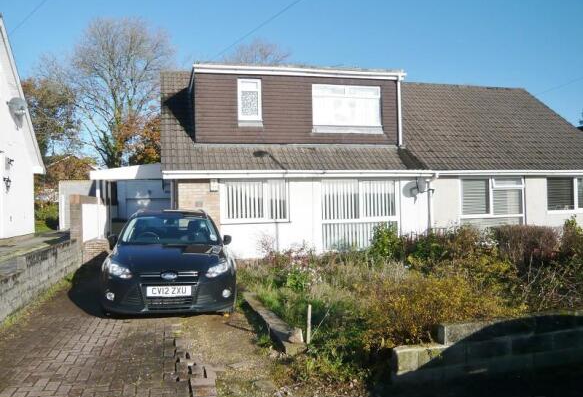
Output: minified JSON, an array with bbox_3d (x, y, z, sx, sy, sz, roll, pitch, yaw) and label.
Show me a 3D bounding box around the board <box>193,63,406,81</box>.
[{"bbox_3d":[0.379,-3.503,13.140,6.095,0.263,0.120,-1,-1,-12],"label":"board"}]

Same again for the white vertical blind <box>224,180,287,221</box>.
[{"bbox_3d":[-0.920,0.058,12.281,1.639,1.028,0.100,-1,-1,-12],"label":"white vertical blind"}]

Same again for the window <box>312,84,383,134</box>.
[{"bbox_3d":[1.619,-2.693,13.688,2.031,1.150,0.090,-1,-1,-12],"label":"window"}]

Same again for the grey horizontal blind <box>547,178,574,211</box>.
[{"bbox_3d":[8.169,-0.114,14.287,0.958,0.954,0.060,-1,-1,-12],"label":"grey horizontal blind"}]

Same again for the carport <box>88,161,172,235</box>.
[{"bbox_3d":[-5.454,0.371,17.029,2.654,2.885,4.000,-1,-1,-12],"label":"carport"}]

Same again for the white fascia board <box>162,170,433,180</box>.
[{"bbox_3d":[0.379,-0.626,12.117,7.113,0.184,0.120,-1,-1,-12],"label":"white fascia board"}]

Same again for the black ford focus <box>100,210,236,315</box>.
[{"bbox_3d":[-2.009,0.901,7.967,1.920,1.500,4.550,-1,-2,-13],"label":"black ford focus"}]

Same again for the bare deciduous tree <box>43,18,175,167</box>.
[{"bbox_3d":[-10.342,-4.144,26.938,7.559,12.330,7.559,-1,-1,-12],"label":"bare deciduous tree"}]

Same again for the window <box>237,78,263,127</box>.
[{"bbox_3d":[-1.142,-2.640,12.997,0.693,1.313,0.120,-1,-1,-12],"label":"window"}]

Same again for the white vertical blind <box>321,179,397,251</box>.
[{"bbox_3d":[1.857,0.463,12.887,2.181,1.966,0.100,-1,-1,-12],"label":"white vertical blind"}]

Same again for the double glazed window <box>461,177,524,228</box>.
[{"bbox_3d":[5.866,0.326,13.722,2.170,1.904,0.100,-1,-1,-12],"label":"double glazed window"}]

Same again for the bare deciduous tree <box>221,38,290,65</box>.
[{"bbox_3d":[-2.233,-4.485,31.936,6.000,12.751,6.000,-1,-1,-12],"label":"bare deciduous tree"}]

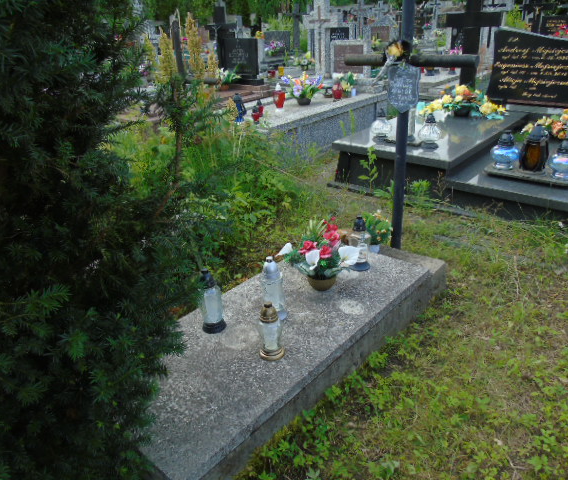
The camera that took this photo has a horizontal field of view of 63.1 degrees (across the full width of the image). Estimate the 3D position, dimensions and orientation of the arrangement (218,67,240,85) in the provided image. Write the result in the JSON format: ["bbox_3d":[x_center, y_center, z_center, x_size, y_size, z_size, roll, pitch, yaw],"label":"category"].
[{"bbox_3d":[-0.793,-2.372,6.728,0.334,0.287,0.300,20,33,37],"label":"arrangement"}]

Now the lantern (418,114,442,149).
[{"bbox_3d":[1.235,-0.902,3.856,0.185,0.265,0.185,6,28,16],"label":"lantern"}]

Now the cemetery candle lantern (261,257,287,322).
[{"bbox_3d":[-0.039,0.202,1.999,0.108,0.284,0.108,-3,25,-1],"label":"cemetery candle lantern"}]

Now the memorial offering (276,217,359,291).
[{"bbox_3d":[0.170,0.102,2.296,0.370,0.290,0.290,0,27,5],"label":"memorial offering"}]

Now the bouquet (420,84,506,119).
[{"bbox_3d":[1.927,-1.481,4.913,0.660,0.290,0.400,19,34,36],"label":"bouquet"}]

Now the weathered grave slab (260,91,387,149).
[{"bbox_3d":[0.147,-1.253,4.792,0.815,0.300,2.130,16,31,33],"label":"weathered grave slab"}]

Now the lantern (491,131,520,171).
[{"bbox_3d":[1.679,-0.681,3.495,0.191,0.276,0.191,20,33,37],"label":"lantern"}]

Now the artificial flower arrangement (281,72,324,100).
[{"bbox_3d":[0.195,-1.540,4.691,0.420,0.301,0.330,16,31,33],"label":"artificial flower arrangement"}]

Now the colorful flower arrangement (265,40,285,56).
[{"bbox_3d":[-0.177,-3.621,8.752,0.381,0.272,0.290,16,31,33],"label":"colorful flower arrangement"}]

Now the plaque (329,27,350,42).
[{"bbox_3d":[1.125,-4.024,9.178,0.520,0.380,0.090,19,34,36],"label":"plaque"}]

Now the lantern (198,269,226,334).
[{"bbox_3d":[-0.328,0.264,2.008,0.110,0.305,0.110,-8,27,-10],"label":"lantern"}]

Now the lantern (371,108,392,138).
[{"bbox_3d":[0.860,-1.030,4.048,0.172,0.238,0.172,19,33,38],"label":"lantern"}]

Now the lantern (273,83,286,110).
[{"bbox_3d":[-0.051,-1.595,5.155,0.140,0.285,0.140,-3,27,0],"label":"lantern"}]

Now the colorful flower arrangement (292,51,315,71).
[{"bbox_3d":[0.305,-2.767,7.108,0.341,0.273,0.280,16,31,33],"label":"colorful flower arrangement"}]

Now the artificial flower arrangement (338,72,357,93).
[{"bbox_3d":[0.789,-1.929,5.699,0.208,0.282,0.187,20,33,37],"label":"artificial flower arrangement"}]

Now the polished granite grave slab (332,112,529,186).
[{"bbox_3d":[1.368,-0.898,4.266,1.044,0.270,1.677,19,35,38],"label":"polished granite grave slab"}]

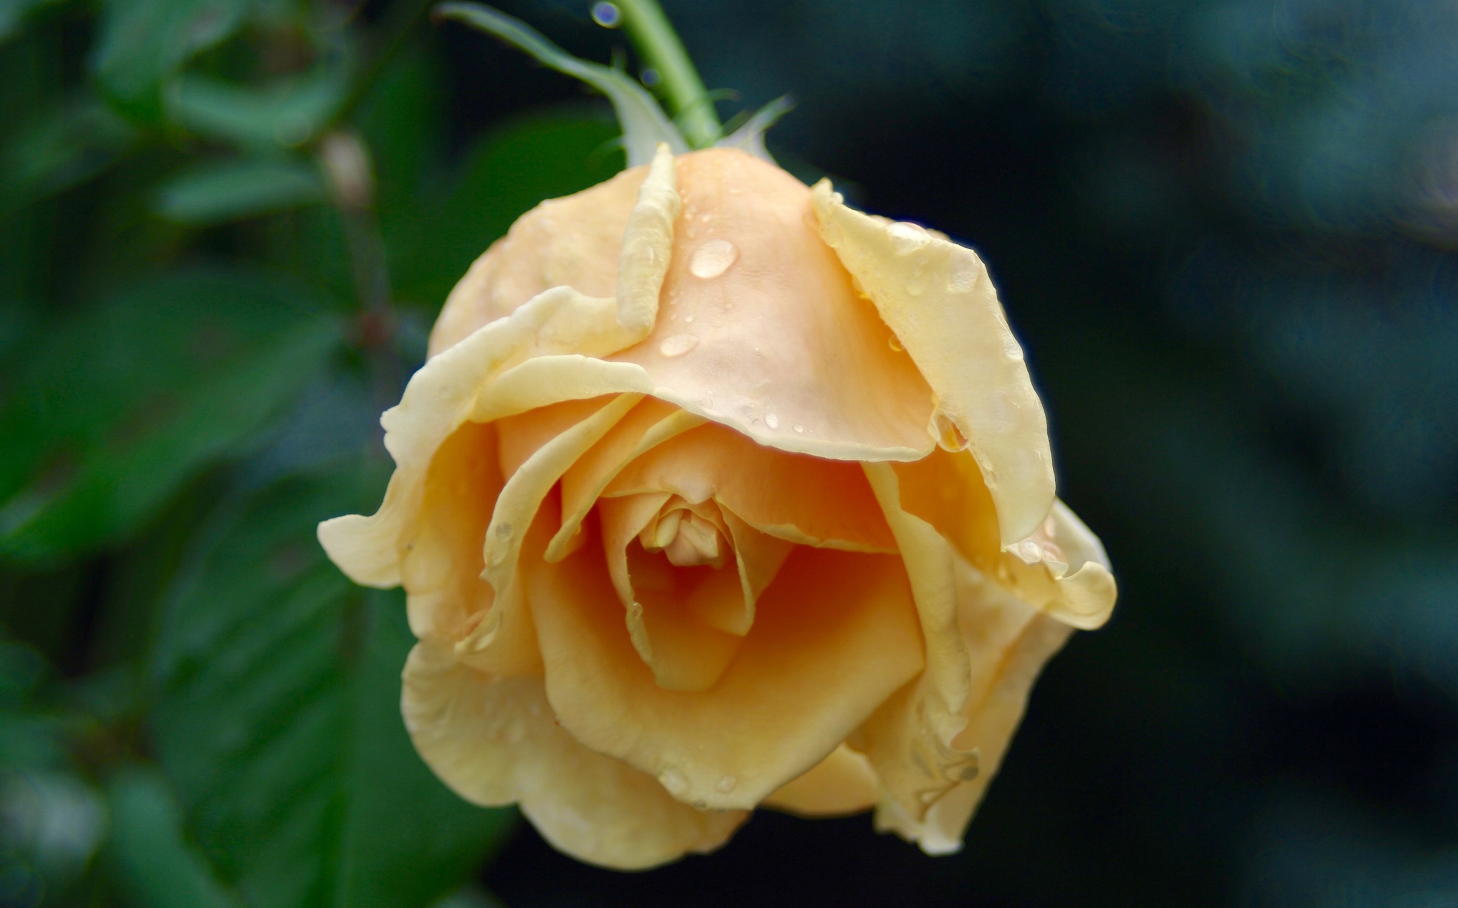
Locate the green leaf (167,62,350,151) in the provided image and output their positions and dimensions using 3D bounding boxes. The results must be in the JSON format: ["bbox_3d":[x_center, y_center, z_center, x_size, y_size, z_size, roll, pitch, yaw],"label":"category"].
[{"bbox_3d":[-0.069,-0.051,0.750,0.026,0.013,0.017,0,0,0],"label":"green leaf"}]

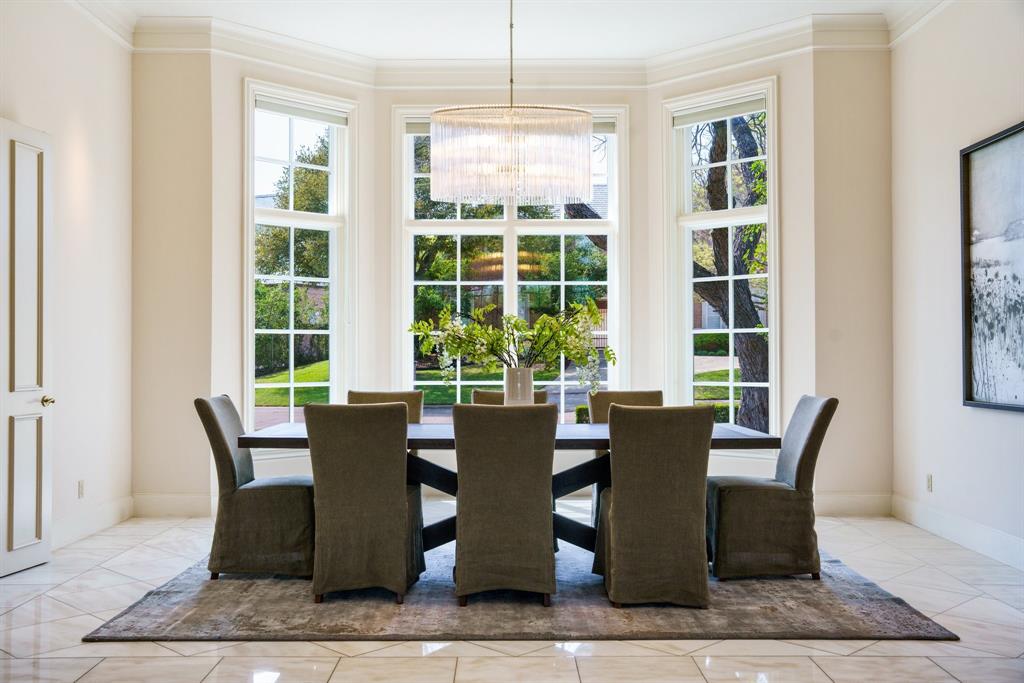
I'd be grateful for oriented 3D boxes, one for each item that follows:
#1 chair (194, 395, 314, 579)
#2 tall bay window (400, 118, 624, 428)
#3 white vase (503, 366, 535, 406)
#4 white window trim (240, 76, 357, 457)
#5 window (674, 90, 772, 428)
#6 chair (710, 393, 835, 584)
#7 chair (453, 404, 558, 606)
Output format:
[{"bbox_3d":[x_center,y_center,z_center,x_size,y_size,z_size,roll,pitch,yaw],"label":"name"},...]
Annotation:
[{"bbox_3d":[-1.360,0.774,5.470,0.640,0.955,0.490,0,-1,0],"label":"chair"},{"bbox_3d":[-0.004,-0.518,8.337,1.780,2.710,0.120,0,-1,0],"label":"tall bay window"},{"bbox_3d":[0.041,0.320,5.496,0.165,0.344,0.165,0,-1,0],"label":"white vase"},{"bbox_3d":[-1.643,-0.531,7.795,1.039,2.858,0.100,1,-1,-45],"label":"white window trim"},{"bbox_3d":[1.674,-0.529,7.828,0.120,2.710,0.870,1,-1,-45],"label":"window"},{"bbox_3d":[1.383,0.765,5.416,0.640,0.945,0.485,0,-1,0],"label":"chair"},{"bbox_3d":[-0.029,0.762,4.851,0.485,0.945,0.640,0,-1,0],"label":"chair"}]

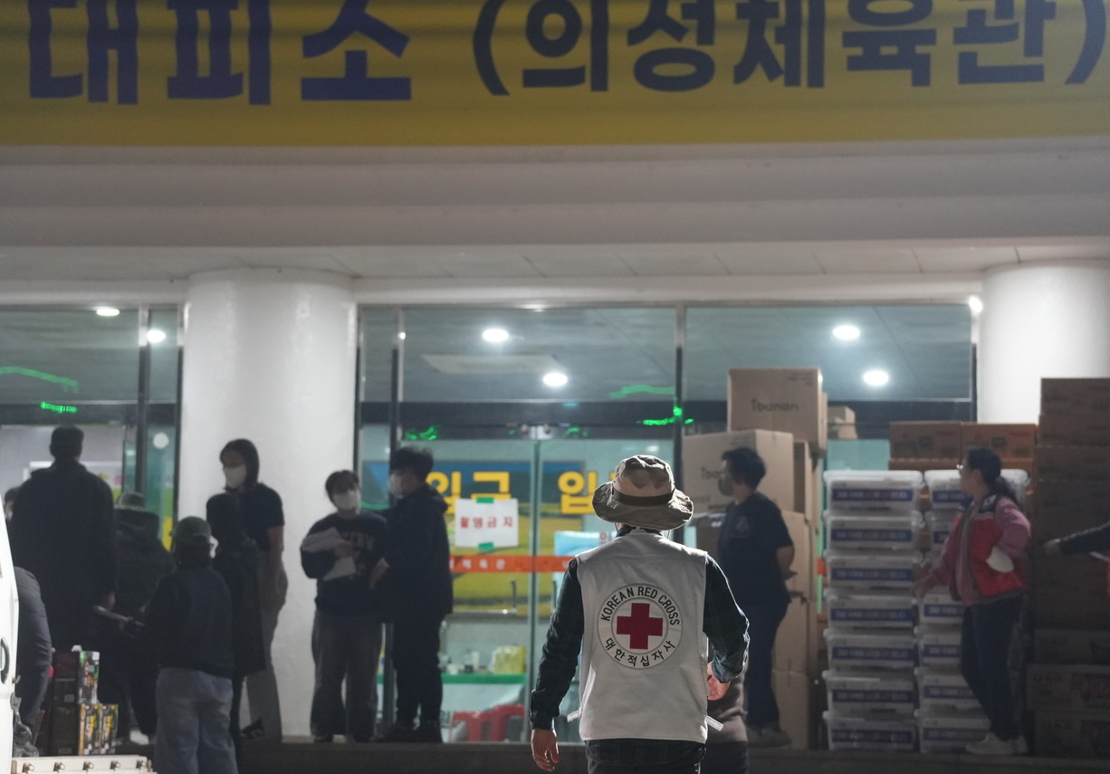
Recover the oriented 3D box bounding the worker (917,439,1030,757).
[{"bbox_3d":[2.258,1.160,18.800,0.460,1.660,0.560,6,-9,-36],"label":"worker"}]

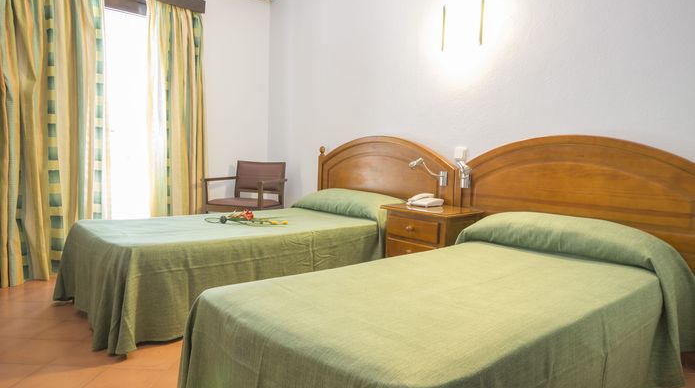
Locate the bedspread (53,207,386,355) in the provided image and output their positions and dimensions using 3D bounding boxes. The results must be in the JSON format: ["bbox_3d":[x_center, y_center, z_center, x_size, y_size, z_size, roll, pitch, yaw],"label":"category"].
[{"bbox_3d":[-0.662,0.411,3.187,2.033,0.474,1.040,-2,6,-43],"label":"bedspread"}]

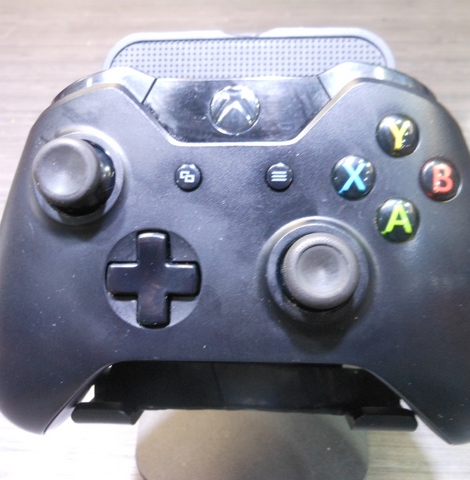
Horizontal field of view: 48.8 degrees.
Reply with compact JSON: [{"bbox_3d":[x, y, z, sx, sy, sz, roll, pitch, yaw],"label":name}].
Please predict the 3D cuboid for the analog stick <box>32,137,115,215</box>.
[{"bbox_3d":[-0.041,-0.016,0.130,0.018,0.011,0.018,0,85,4],"label":"analog stick"}]

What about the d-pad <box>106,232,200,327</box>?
[{"bbox_3d":[-0.021,0.010,0.130,0.024,0.004,0.024,0,85,4],"label":"d-pad"}]

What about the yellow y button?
[{"bbox_3d":[0.040,-0.026,0.129,0.011,0.004,0.011,0,84,2],"label":"yellow y button"}]

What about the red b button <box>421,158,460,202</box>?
[{"bbox_3d":[0.051,-0.015,0.127,0.011,0.004,0.011,0,85,-3],"label":"red b button"}]

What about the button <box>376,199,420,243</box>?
[{"bbox_3d":[0.040,-0.005,0.127,0.011,0.004,0.011,0,85,2],"label":"button"}]

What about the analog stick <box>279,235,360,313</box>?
[{"bbox_3d":[0.020,0.008,0.123,0.018,0.011,0.018,0,85,4],"label":"analog stick"}]

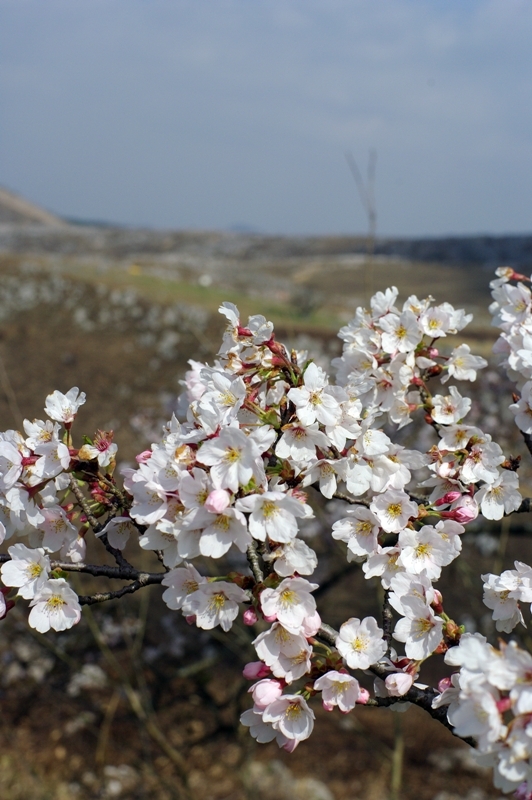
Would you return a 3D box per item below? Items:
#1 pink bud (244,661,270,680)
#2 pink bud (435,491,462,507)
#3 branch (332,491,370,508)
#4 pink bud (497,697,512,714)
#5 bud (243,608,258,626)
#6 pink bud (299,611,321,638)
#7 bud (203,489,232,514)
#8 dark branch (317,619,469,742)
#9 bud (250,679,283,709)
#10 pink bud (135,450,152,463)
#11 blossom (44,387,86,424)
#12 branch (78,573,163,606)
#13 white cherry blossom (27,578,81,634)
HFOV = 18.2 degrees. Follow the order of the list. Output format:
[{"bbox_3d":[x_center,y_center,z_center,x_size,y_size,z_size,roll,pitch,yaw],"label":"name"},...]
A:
[{"bbox_3d":[-0.006,0.187,1.150,0.021,0.013,0.013,-9,0,-15],"label":"pink bud"},{"bbox_3d":[0.129,0.069,1.170,0.021,0.008,0.008,-26,0,12],"label":"pink bud"},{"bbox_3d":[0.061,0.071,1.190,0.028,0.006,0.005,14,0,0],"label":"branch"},{"bbox_3d":[0.144,0.183,1.000,0.014,0.009,0.009,-25,0,18],"label":"pink bud"},{"bbox_3d":[-0.009,0.131,1.000,0.009,0.011,0.009,15,-9,0],"label":"bud"},{"bbox_3d":[0.026,0.135,1.000,0.013,0.017,0.013,-6,12,0],"label":"pink bud"},{"bbox_3d":[-0.032,0.067,1.100,0.018,0.015,0.015,-47,0,-35],"label":"bud"},{"bbox_3d":[0.078,0.170,1.000,0.094,0.073,0.050,0,6,-3],"label":"dark branch"},{"bbox_3d":[0.000,0.201,1.140,0.022,0.019,0.019,-45,0,-29],"label":"bud"},{"bbox_3d":[-0.075,0.035,1.020,0.011,0.008,0.008,-15,0,-9],"label":"pink bud"},{"bbox_3d":[-0.142,0.004,1.180,0.030,0.021,0.027,-7,40,6],"label":"blossom"},{"bbox_3d":[-0.087,0.114,1.000,0.053,0.011,0.012,-16,0,0],"label":"branch"},{"bbox_3d":[-0.127,0.123,1.000,0.032,0.032,0.016,-1,13,-7],"label":"white cherry blossom"}]

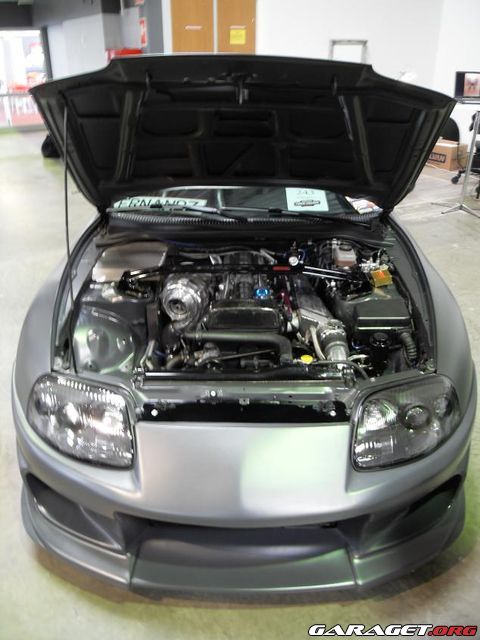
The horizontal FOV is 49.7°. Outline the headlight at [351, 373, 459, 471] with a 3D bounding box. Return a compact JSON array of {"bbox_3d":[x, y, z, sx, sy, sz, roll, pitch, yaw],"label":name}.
[{"bbox_3d":[0.562,0.329,1.750,0.400,0.200,0.290,-6,28,-11],"label":"headlight"}]

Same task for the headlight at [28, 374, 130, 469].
[{"bbox_3d":[-0.545,0.329,1.750,0.400,0.200,0.290,6,28,11],"label":"headlight"}]

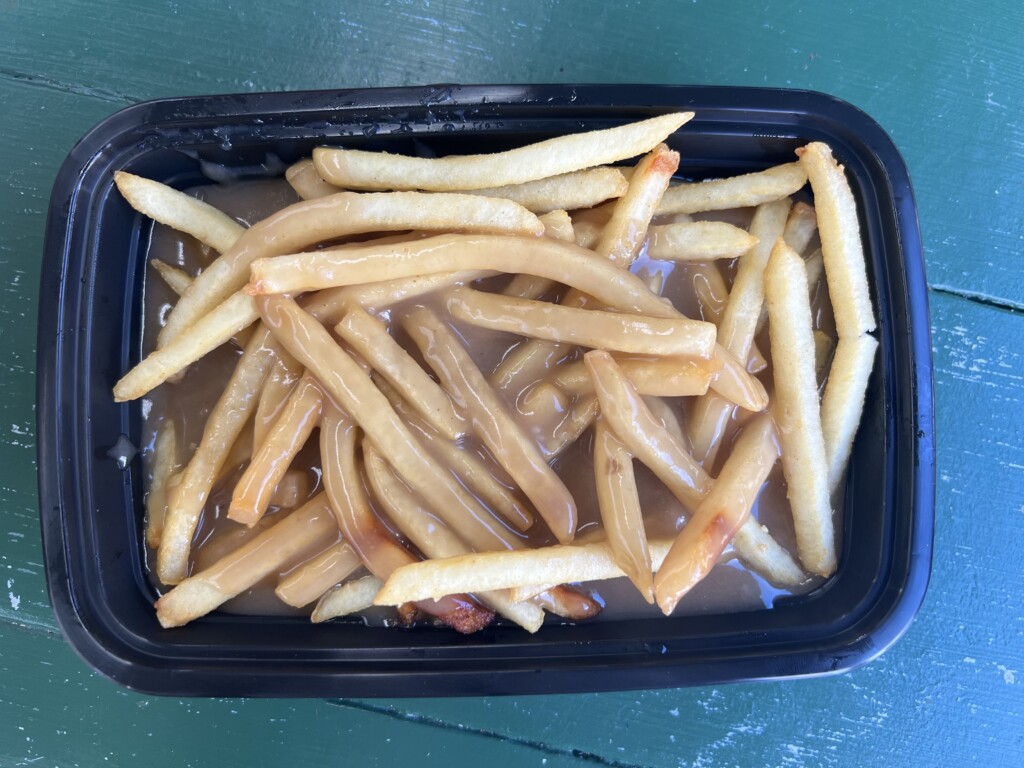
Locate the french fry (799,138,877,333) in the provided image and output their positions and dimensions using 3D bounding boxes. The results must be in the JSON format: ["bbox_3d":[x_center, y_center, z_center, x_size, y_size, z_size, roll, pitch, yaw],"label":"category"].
[{"bbox_3d":[0.084,-0.037,0.200,0.011,0.010,0.049,-11,91,-1],"label":"french fry"}]

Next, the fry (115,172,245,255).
[{"bbox_3d":[-0.085,-0.044,0.203,0.038,0.009,0.009,29,87,-11],"label":"fry"}]

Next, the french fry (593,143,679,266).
[{"bbox_3d":[0.033,-0.045,0.202,0.009,0.009,0.032,24,108,0],"label":"french fry"}]

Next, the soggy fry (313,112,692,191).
[{"bbox_3d":[-0.003,-0.059,0.199,0.097,0.011,0.013,-5,88,5],"label":"soggy fry"}]

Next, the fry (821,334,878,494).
[{"bbox_3d":[0.088,0.010,0.204,0.010,0.010,0.043,5,101,0],"label":"fry"}]

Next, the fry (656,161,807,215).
[{"bbox_3d":[0.057,-0.052,0.205,0.045,0.009,0.009,-11,88,6],"label":"fry"}]

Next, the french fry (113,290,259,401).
[{"bbox_3d":[-0.083,-0.011,0.199,0.046,0.009,0.007,-34,88,2],"label":"french fry"}]

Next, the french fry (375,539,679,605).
[{"bbox_3d":[0.006,0.049,0.202,0.081,0.010,0.010,-6,88,-3],"label":"french fry"}]

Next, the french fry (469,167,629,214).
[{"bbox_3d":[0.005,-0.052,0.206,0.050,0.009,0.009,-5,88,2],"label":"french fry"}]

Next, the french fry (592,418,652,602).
[{"bbox_3d":[0.029,0.031,0.199,0.010,0.010,0.048,-11,84,-1],"label":"french fry"}]

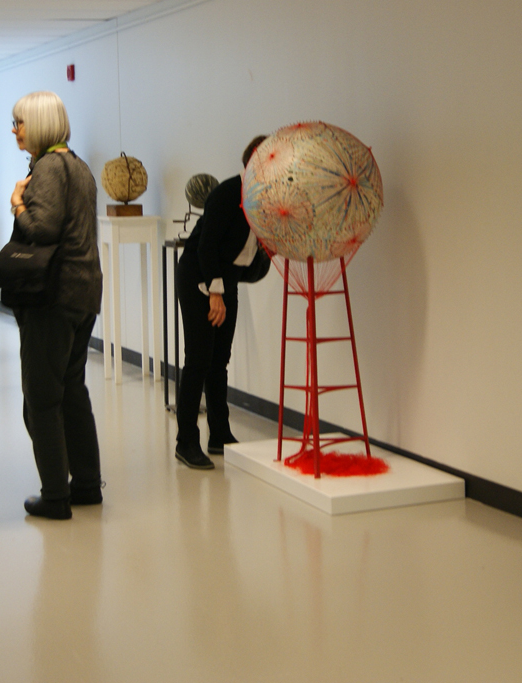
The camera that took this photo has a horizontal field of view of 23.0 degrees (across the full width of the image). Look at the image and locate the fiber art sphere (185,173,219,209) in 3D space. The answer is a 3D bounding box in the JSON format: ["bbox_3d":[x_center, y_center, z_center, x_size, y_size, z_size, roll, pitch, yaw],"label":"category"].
[{"bbox_3d":[-0.338,-0.871,7.412,0.203,0.203,0.203,-1,7,0],"label":"fiber art sphere"}]

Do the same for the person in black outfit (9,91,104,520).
[{"bbox_3d":[-0.830,-0.158,5.197,0.400,1.690,0.500,1,8,17],"label":"person in black outfit"}]

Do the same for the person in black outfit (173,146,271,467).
[{"bbox_3d":[-0.162,-0.181,6.021,0.580,1.500,0.460,3,8,27],"label":"person in black outfit"}]

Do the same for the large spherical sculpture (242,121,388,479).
[{"bbox_3d":[0.246,-0.195,5.517,0.610,1.490,0.610,-1,7,0],"label":"large spherical sculpture"}]

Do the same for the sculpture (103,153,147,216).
[{"bbox_3d":[-0.891,-1.030,8.370,0.300,0.410,0.300,-4,8,-24],"label":"sculpture"}]

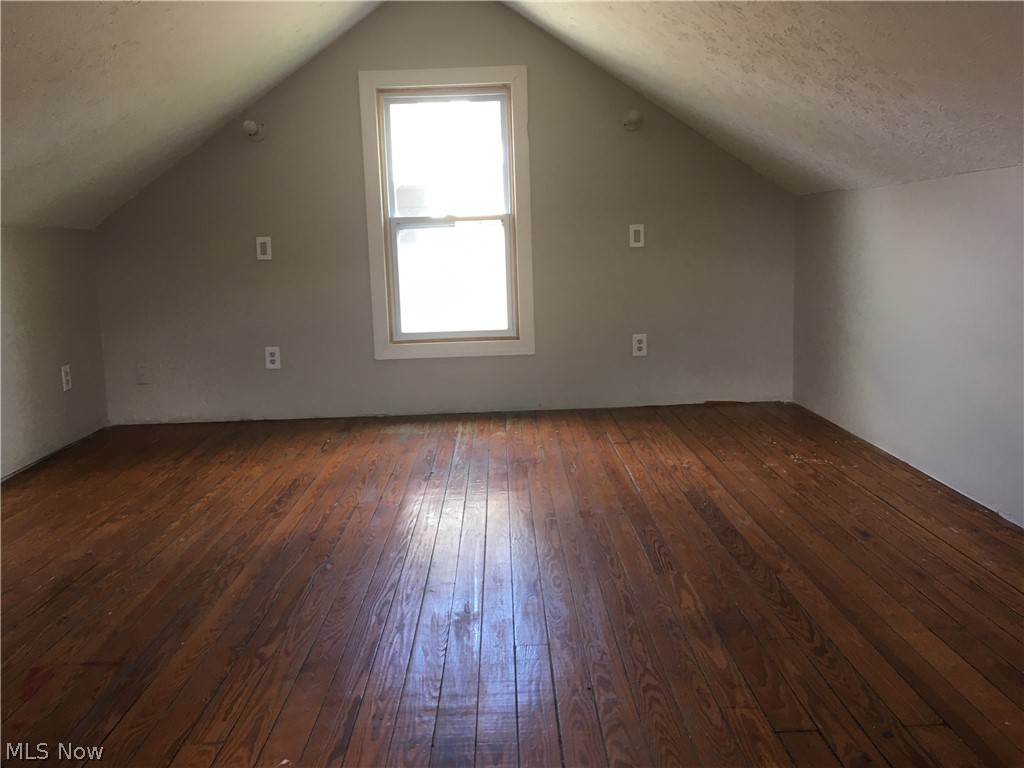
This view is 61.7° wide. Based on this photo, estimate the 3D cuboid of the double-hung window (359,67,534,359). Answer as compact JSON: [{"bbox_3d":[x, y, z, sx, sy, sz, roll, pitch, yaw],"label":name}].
[{"bbox_3d":[-0.322,-0.861,4.431,0.845,1.460,0.055,-2,10,-1],"label":"double-hung window"}]

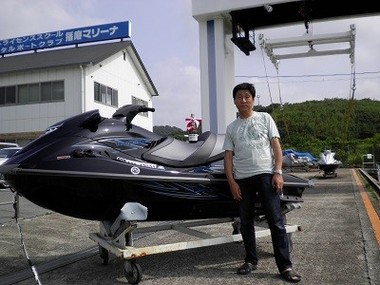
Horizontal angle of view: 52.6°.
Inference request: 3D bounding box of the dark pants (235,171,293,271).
[{"bbox_3d":[0.635,0.660,3.330,0.450,0.850,0.380,-2,-2,10],"label":"dark pants"}]

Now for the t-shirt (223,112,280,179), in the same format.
[{"bbox_3d":[0.540,0.030,3.360,0.500,0.590,0.270,-4,-2,10],"label":"t-shirt"}]

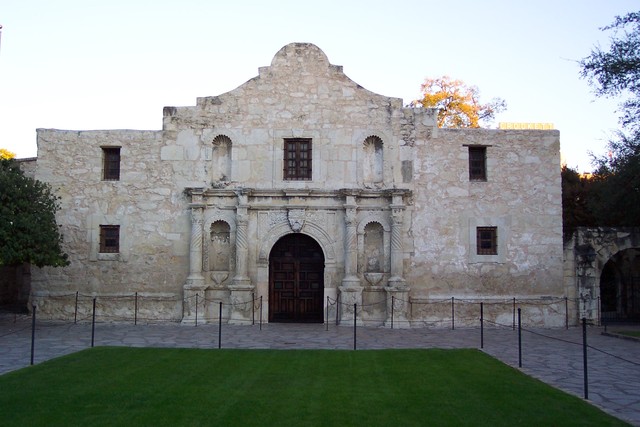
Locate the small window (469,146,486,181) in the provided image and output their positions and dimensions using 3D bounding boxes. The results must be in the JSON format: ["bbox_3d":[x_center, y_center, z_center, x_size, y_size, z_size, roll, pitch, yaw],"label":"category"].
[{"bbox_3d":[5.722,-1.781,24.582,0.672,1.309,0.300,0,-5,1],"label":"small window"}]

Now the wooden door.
[{"bbox_3d":[-0.841,2.364,24.679,2.019,3.226,0.150,0,-6,3],"label":"wooden door"}]

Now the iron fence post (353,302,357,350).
[{"bbox_3d":[0.827,2.668,15.908,0.052,1.089,0.052,0,-5,1],"label":"iron fence post"}]

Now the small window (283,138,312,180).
[{"bbox_3d":[-0.793,-1.947,24.714,1.032,1.552,0.200,0,-5,1],"label":"small window"}]

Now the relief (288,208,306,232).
[{"bbox_3d":[-0.820,0.269,24.268,0.644,0.843,0.220,0,-5,1],"label":"relief"}]

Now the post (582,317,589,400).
[{"bbox_3d":[3.707,2.030,9.437,0.052,1.117,0.052,0,-5,1],"label":"post"}]

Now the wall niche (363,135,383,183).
[{"bbox_3d":[1.945,-1.894,24.750,0.732,1.808,0.420,0,-5,1],"label":"wall niche"}]

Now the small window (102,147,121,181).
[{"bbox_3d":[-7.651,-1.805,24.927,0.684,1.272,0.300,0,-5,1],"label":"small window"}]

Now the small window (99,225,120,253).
[{"bbox_3d":[-7.622,0.941,24.621,0.739,1.017,0.200,0,-5,1],"label":"small window"}]

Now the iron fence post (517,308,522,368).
[{"bbox_3d":[3.772,2.358,12.758,0.052,1.107,0.052,0,-5,1],"label":"iron fence post"}]

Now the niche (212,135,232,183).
[{"bbox_3d":[-3.557,-1.960,24.897,0.734,1.782,0.420,0,-5,1],"label":"niche"}]

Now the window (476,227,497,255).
[{"bbox_3d":[5.981,0.999,24.267,0.736,1.002,0.200,0,-5,1],"label":"window"}]

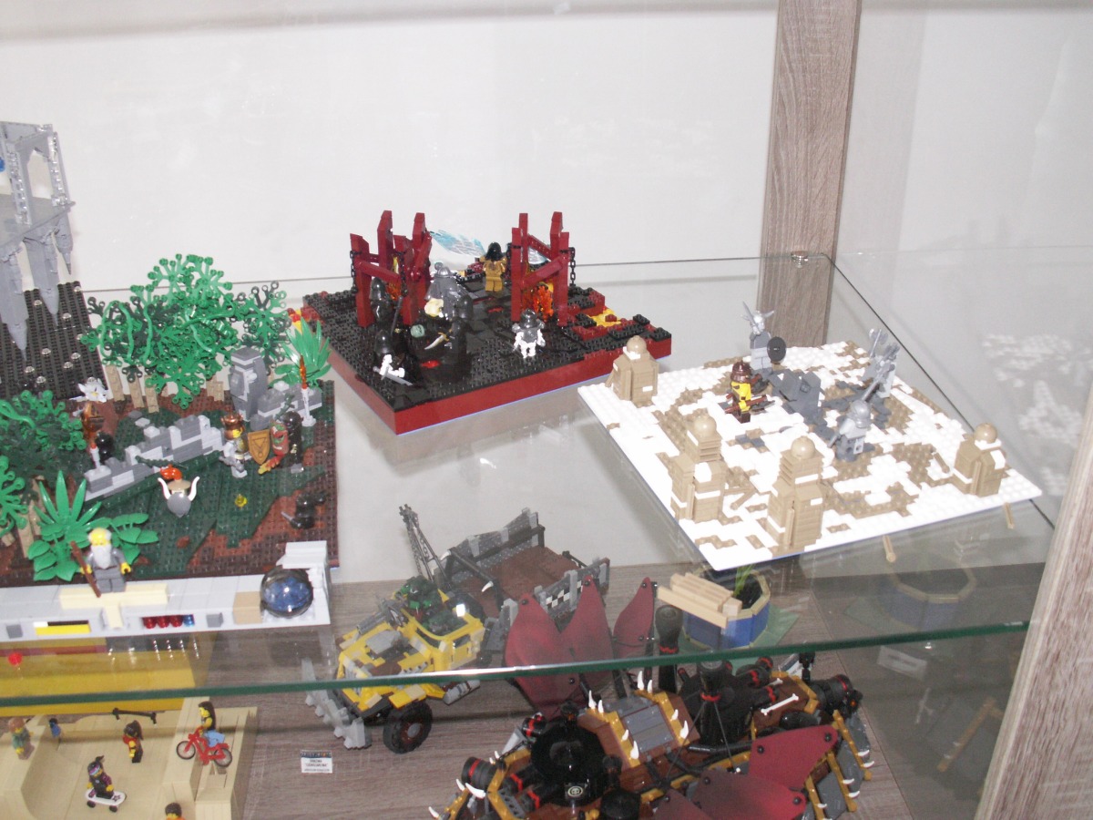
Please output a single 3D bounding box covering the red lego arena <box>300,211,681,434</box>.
[{"bbox_3d":[-0.071,-0.115,0.987,0.256,0.108,0.256,-17,33,-26],"label":"red lego arena"}]

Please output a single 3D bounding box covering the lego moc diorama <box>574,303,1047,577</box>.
[{"bbox_3d":[0.189,-0.013,0.818,0.256,0.087,0.256,-10,31,-15],"label":"lego moc diorama"}]

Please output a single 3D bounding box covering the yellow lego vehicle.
[{"bbox_3d":[-0.094,0.195,1.144,0.310,0.195,0.132,-23,36,-33],"label":"yellow lego vehicle"}]

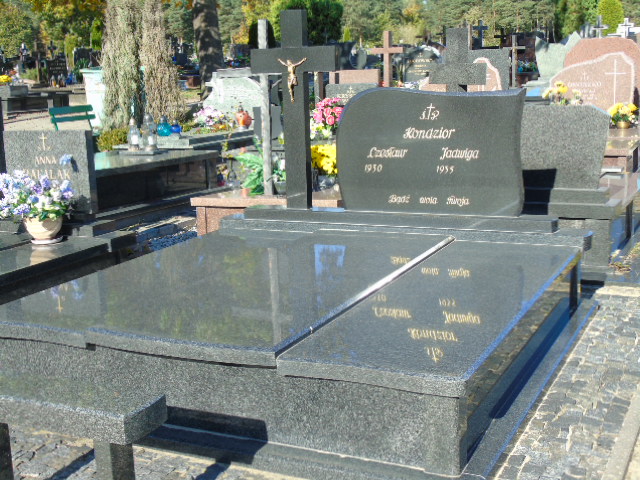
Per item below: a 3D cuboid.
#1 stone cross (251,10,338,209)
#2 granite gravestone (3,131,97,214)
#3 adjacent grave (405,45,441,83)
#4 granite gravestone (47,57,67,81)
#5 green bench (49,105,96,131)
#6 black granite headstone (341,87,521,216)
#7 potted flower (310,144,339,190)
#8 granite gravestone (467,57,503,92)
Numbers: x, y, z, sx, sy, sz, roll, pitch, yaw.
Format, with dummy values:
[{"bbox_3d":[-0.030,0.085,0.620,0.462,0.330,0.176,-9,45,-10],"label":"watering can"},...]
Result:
[{"bbox_3d":[-0.147,-0.836,5.530,0.610,1.270,0.076,3,12,27],"label":"stone cross"},{"bbox_3d":[-1.780,-0.458,5.657,0.710,0.540,0.075,4,13,27],"label":"granite gravestone"},{"bbox_3d":[1.739,-2.941,14.500,0.660,0.840,0.120,4,13,27],"label":"adjacent grave"},{"bbox_3d":[-6.790,-4.320,22.000,0.680,0.720,0.110,2,12,20],"label":"granite gravestone"},{"bbox_3d":[-3.517,-1.580,12.790,0.520,0.820,0.900,5,13,30],"label":"green bench"},{"bbox_3d":[0.597,-0.492,4.735,1.080,0.690,0.085,4,13,27],"label":"black granite headstone"},{"bbox_3d":[0.043,-0.520,6.100,0.280,0.340,0.280,-2,11,0],"label":"potted flower"},{"bbox_3d":[1.921,-1.775,9.900,0.430,0.740,0.110,4,13,27],"label":"granite gravestone"}]

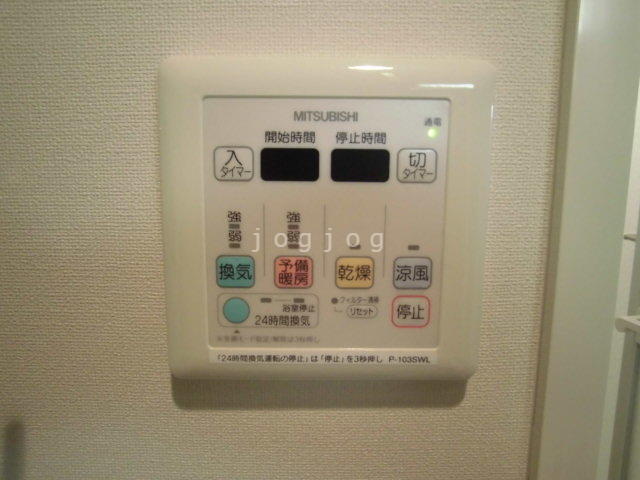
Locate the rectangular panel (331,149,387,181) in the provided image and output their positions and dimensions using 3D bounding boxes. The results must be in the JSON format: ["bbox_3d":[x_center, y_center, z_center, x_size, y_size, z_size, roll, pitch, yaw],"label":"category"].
[{"bbox_3d":[0.015,-0.027,0.174,0.021,0.012,0.003,1,9,0],"label":"rectangular panel"}]

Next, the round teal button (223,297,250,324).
[{"bbox_3d":[-0.032,0.027,0.182,0.010,0.010,0.003,1,9,0],"label":"round teal button"}]

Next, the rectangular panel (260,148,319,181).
[{"bbox_3d":[-0.011,-0.027,0.174,0.021,0.012,0.003,1,9,0],"label":"rectangular panel"}]

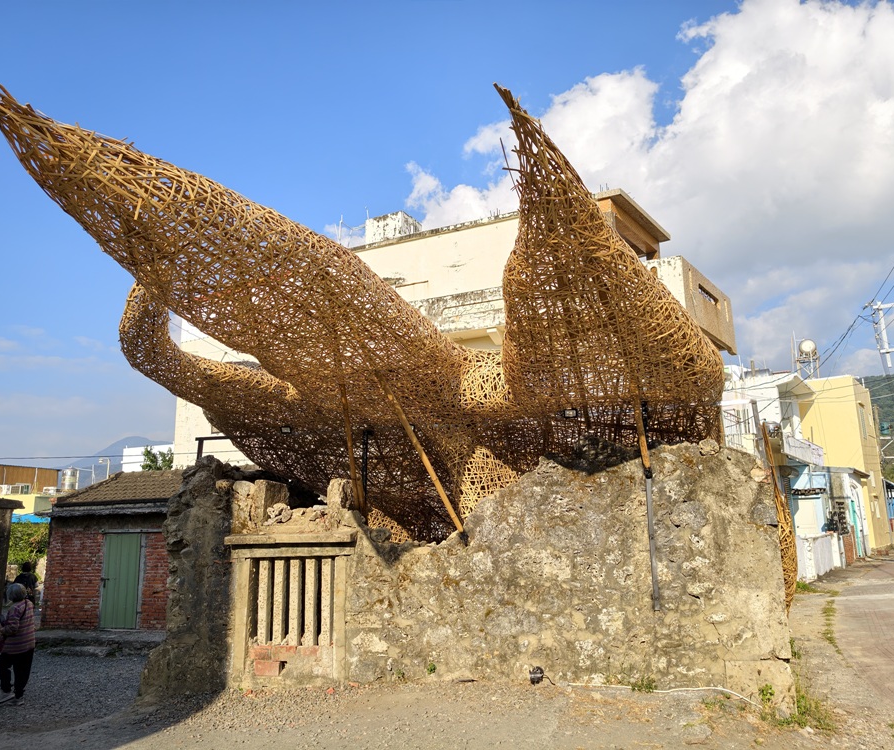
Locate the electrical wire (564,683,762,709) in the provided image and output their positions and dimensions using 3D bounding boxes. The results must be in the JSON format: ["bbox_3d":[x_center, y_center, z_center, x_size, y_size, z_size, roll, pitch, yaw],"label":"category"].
[{"bbox_3d":[1.844,2.708,5.995,1.600,0.060,0.420,-6,-12,23],"label":"electrical wire"}]

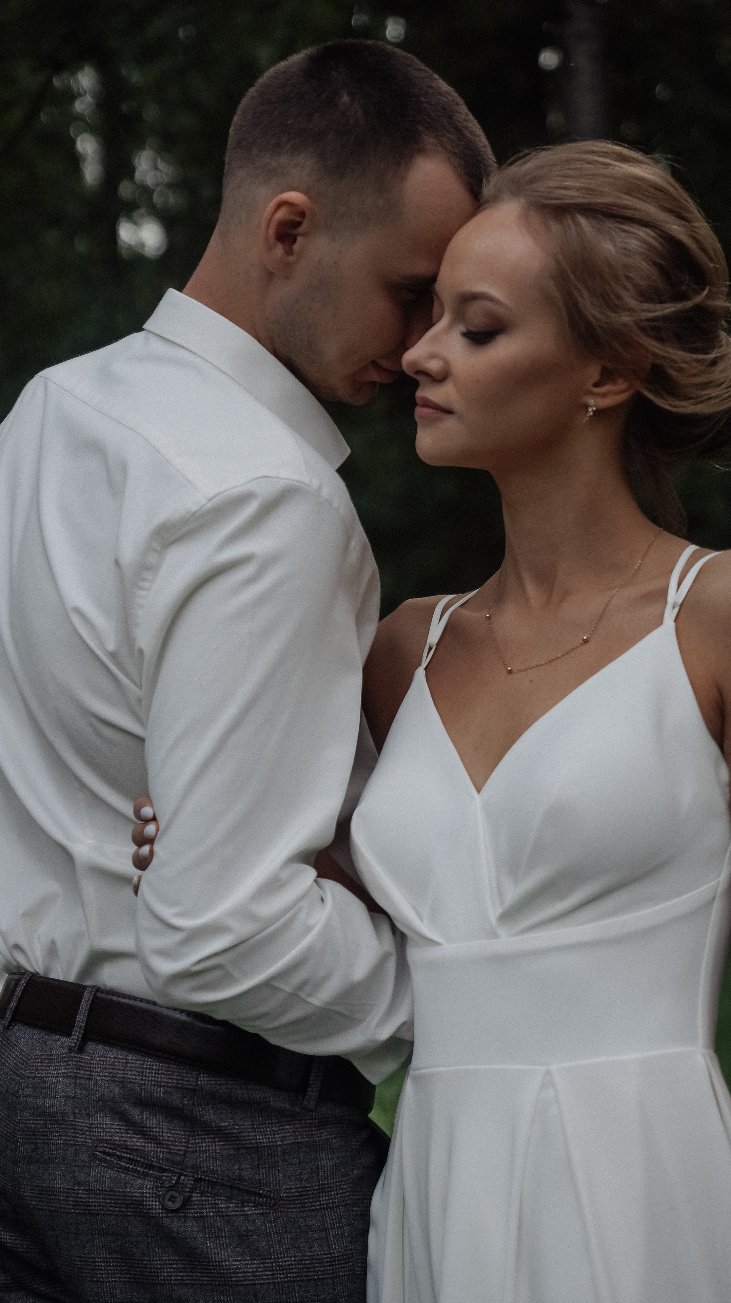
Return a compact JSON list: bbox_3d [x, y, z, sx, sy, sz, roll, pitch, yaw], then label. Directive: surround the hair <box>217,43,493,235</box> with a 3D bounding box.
[{"bbox_3d":[-0.007,-0.359,1.975,0.190,0.165,0.165,23,6,8],"label":"hair"}]

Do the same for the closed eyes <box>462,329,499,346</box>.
[{"bbox_3d":[0.081,-0.223,1.925,0.012,0.013,0.031,2,1,-30],"label":"closed eyes"}]

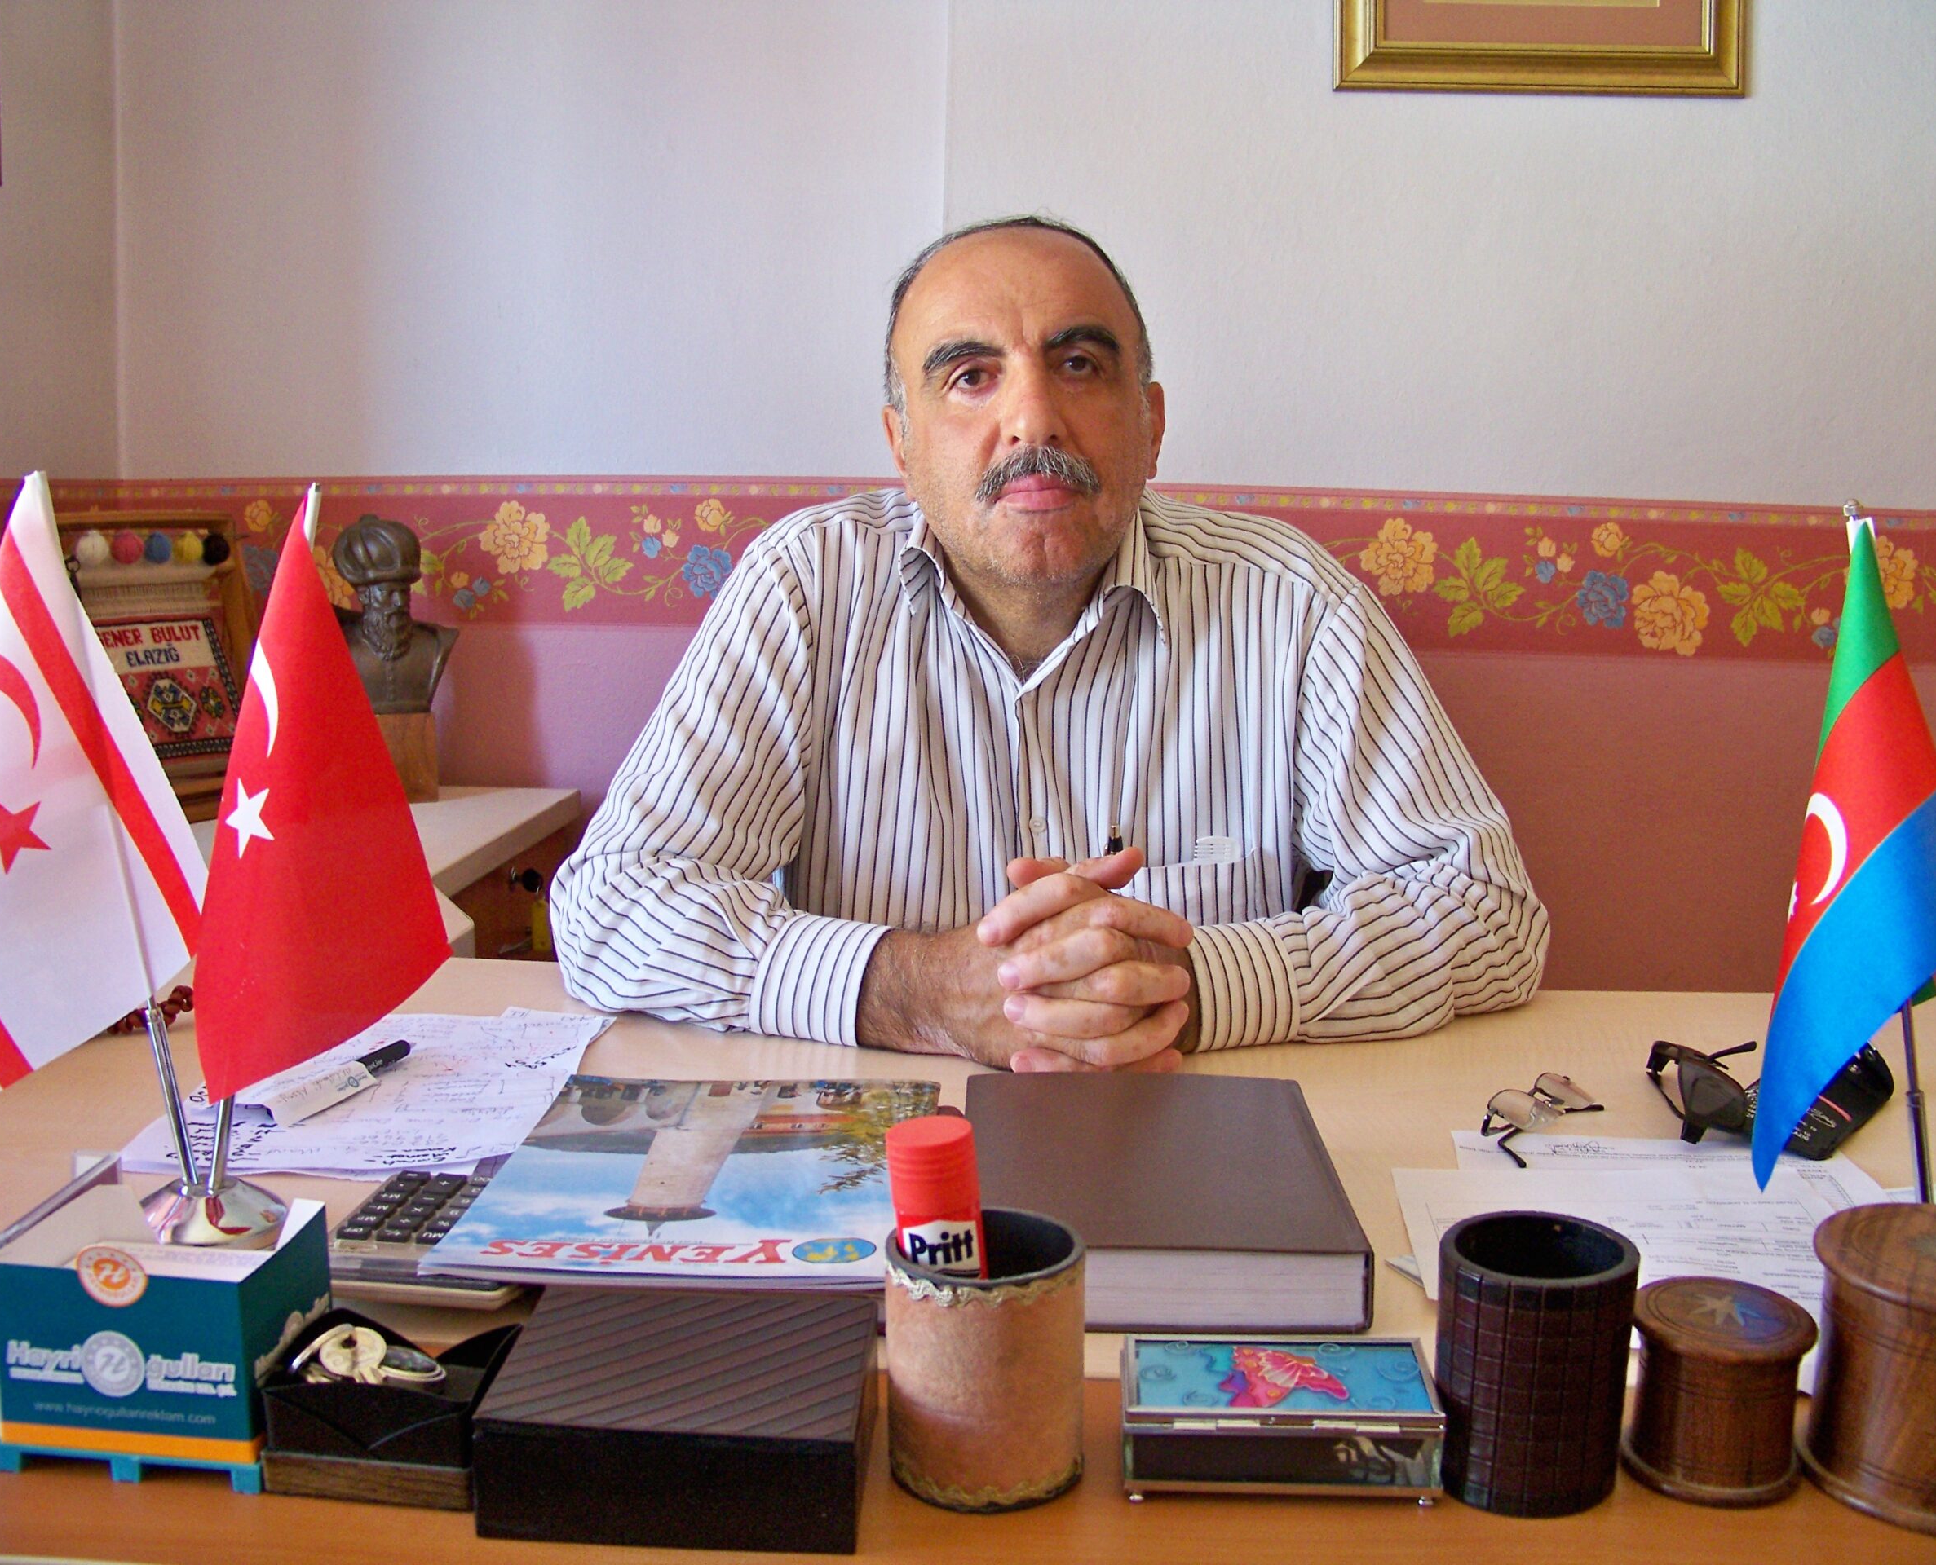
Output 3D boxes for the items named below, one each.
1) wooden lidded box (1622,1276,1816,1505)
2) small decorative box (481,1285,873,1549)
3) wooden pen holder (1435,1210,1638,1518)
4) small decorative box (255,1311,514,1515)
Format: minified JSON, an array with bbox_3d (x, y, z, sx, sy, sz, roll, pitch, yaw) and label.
[{"bbox_3d":[0.264,0.214,0.702,0.062,0.056,0.062,0,9,0],"label":"wooden lidded box"},{"bbox_3d":[-0.097,0.220,0.692,0.123,0.042,0.098,1,9,2],"label":"small decorative box"},{"bbox_3d":[0.212,0.219,0.751,0.074,0.091,0.074,1,9,0],"label":"wooden pen holder"},{"bbox_3d":[-0.216,0.238,0.759,0.078,0.043,0.067,2,9,6],"label":"small decorative box"}]

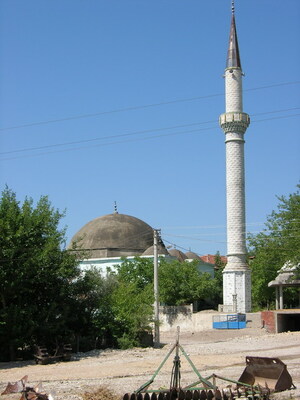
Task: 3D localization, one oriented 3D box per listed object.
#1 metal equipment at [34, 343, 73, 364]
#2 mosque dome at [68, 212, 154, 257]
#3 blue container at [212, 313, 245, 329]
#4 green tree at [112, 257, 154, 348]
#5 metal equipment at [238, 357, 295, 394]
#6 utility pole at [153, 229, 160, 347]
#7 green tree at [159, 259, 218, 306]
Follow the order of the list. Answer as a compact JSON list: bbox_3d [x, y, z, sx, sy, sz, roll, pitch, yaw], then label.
[{"bbox_3d":[-3.873,6.077,28.000,1.400,0.780,0.950,-3,-9,18],"label":"metal equipment"},{"bbox_3d":[-3.433,3.727,74.000,10.200,4.900,10.200,0,-9,-3],"label":"mosque dome"},{"bbox_3d":[6.566,9.997,58.000,2.400,1.250,1.600,-5,-10,29],"label":"blue container"},{"bbox_3d":[-1.030,6.398,44.000,2.700,5.700,2.700,0,-9,0],"label":"green tree"},{"bbox_3d":[3.355,5.025,20.300,1.300,0.880,0.900,-7,-11,37],"label":"metal equipment"},{"bbox_3d":[0.420,5.622,45.500,0.500,7.600,0.420,0,-9,0],"label":"utility pole"},{"bbox_3d":[3.192,7.192,60.000,5.200,4.500,4.600,-1,-9,6],"label":"green tree"}]

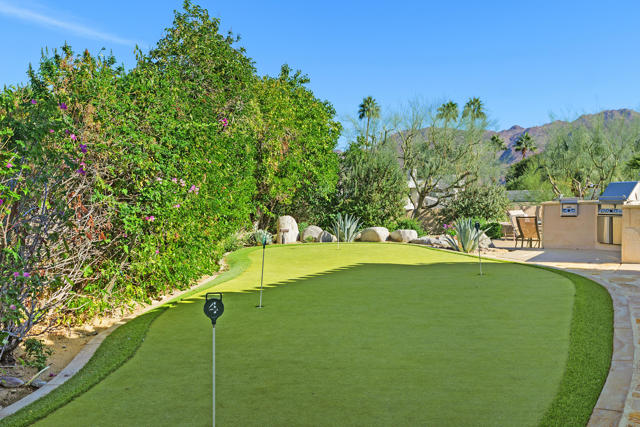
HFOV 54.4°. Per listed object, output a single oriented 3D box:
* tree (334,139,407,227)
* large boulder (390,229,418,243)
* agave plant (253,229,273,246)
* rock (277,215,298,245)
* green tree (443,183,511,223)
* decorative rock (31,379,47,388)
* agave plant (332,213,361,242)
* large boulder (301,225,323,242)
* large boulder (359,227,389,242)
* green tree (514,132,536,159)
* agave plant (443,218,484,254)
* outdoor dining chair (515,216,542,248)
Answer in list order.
[{"bbox_3d":[1.485,-0.787,18.300,2.176,2.867,2.000,0,2,0],"label":"tree"},{"bbox_3d":[2.200,0.592,16.200,0.729,0.351,0.550,0,2,0],"label":"large boulder"},{"bbox_3d":[-1.392,0.592,15.200,0.489,0.427,0.470,0,2,0],"label":"agave plant"},{"bbox_3d":[-0.800,0.416,15.800,0.533,0.731,0.420,0,2,0],"label":"rock"},{"bbox_3d":[4.587,-0.176,18.300,2.088,1.470,1.800,0,2,0],"label":"green tree"},{"bbox_3d":[-1.866,1.139,4.150,0.123,0.070,0.100,0,2,0],"label":"decorative rock"},{"bbox_3d":[0.703,0.368,15.900,0.818,0.761,0.780,0,2,0],"label":"agave plant"},{"bbox_3d":[-0.189,0.538,16.200,0.560,0.450,0.500,0,2,0],"label":"large boulder"},{"bbox_3d":[1.428,0.561,16.300,0.786,0.414,0.620,0,2,0],"label":"large boulder"},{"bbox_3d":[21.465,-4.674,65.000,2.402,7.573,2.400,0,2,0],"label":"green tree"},{"bbox_3d":[3.236,0.479,13.700,0.991,0.760,0.900,0,2,0],"label":"agave plant"},{"bbox_3d":[4.992,0.512,14.900,0.580,0.867,0.620,2,2,41],"label":"outdoor dining chair"}]

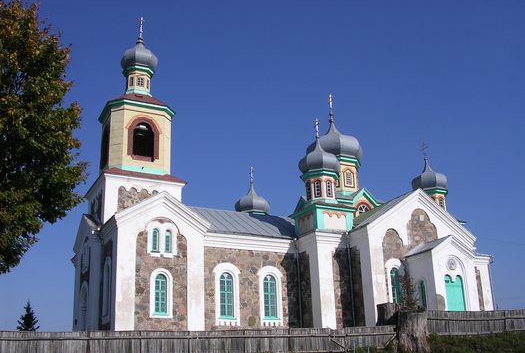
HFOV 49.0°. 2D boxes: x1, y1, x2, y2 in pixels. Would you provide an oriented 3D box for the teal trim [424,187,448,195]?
[{"bbox_3d":[13.511,1.311,46.028,2.730,0.441,2.730,8,-21,-27],"label":"teal trim"}]

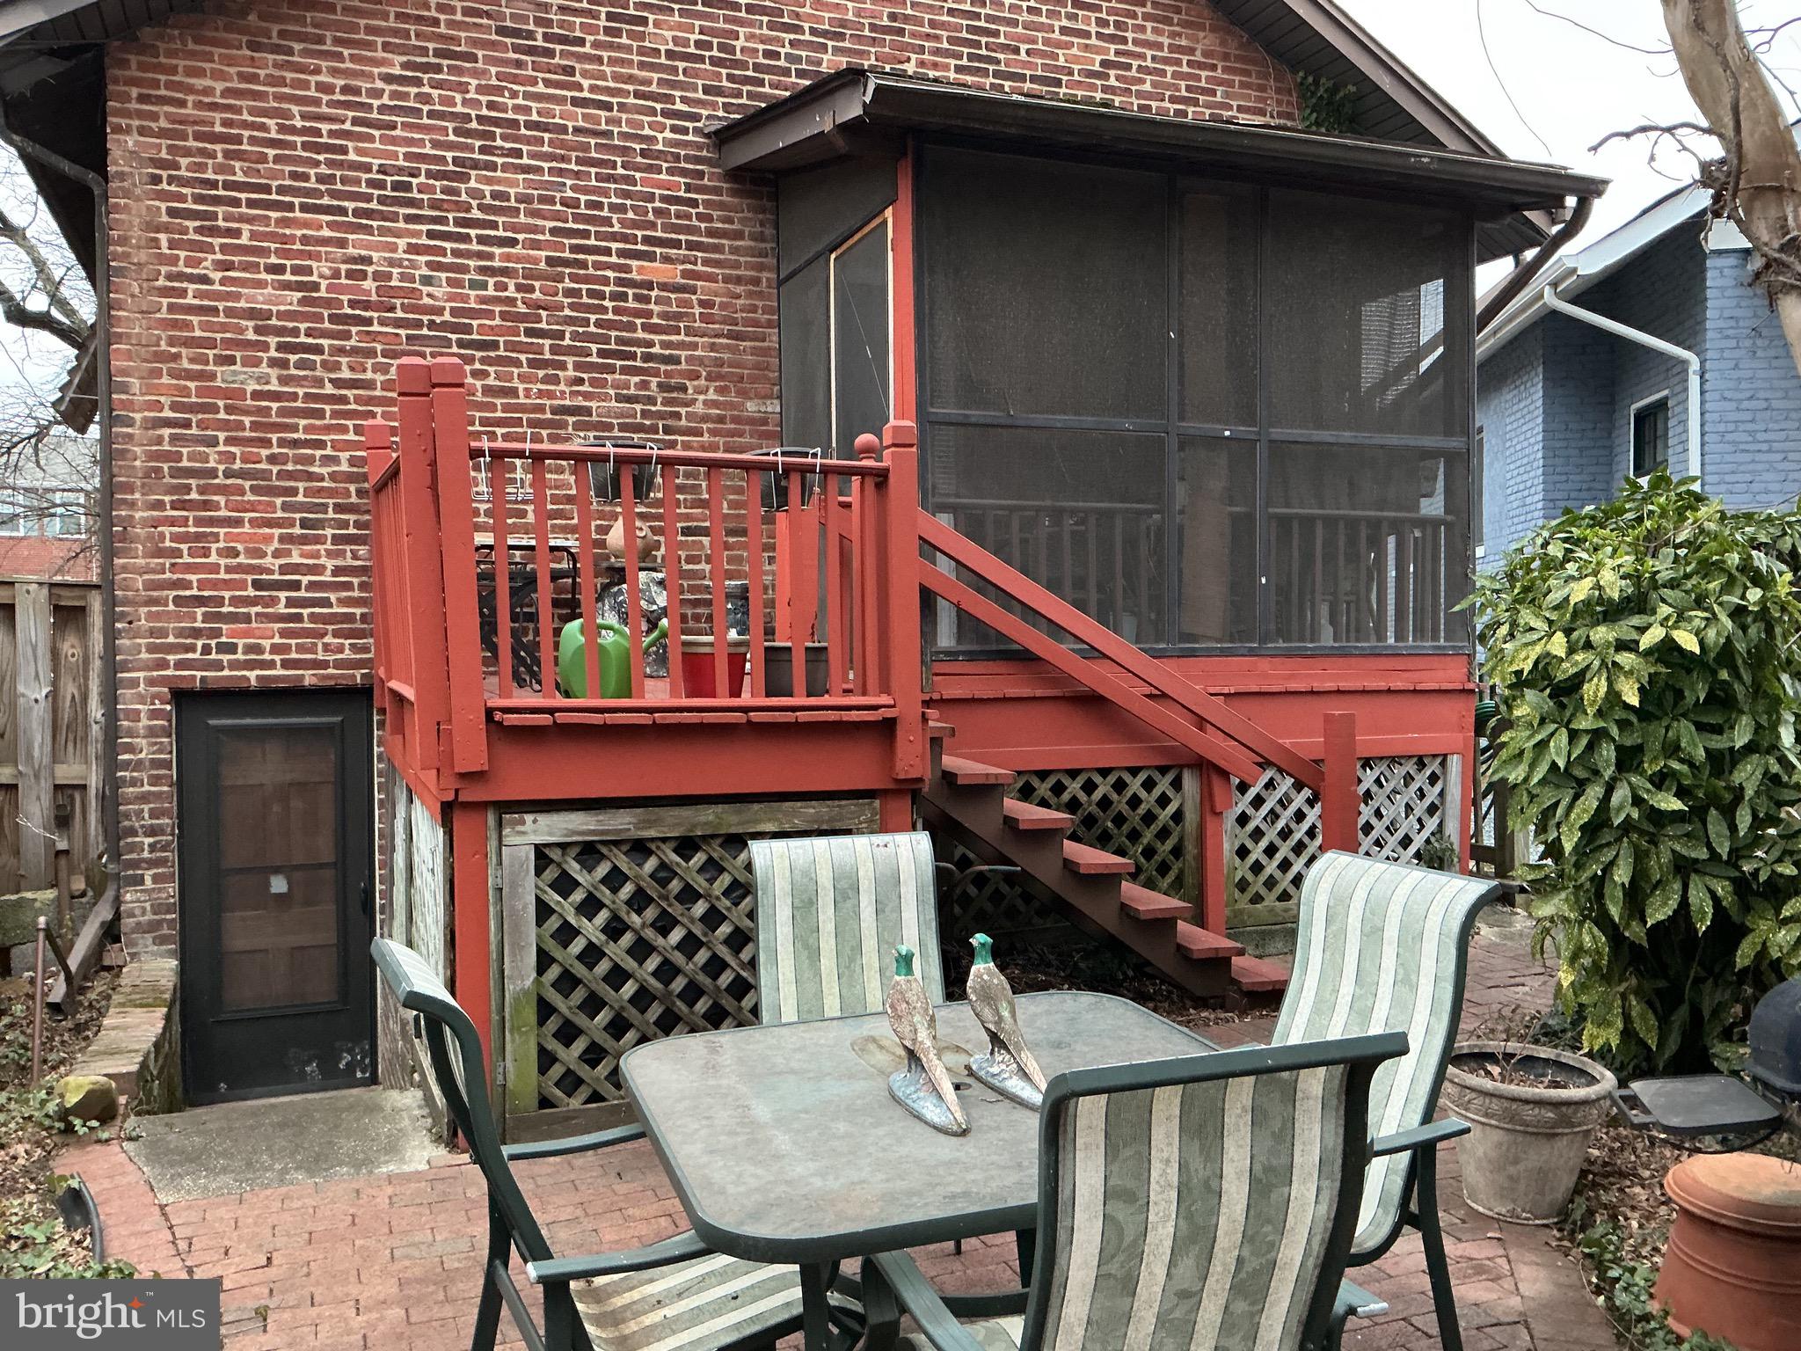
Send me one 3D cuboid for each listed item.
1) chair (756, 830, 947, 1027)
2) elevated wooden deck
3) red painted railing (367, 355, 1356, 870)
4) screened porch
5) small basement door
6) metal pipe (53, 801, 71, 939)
[{"bbox_3d":[-0.017,0.924,3.780,0.590,0.970,0.680,-1,1,-24],"label":"chair"},{"bbox_3d":[0.413,0.179,6.511,4.882,2.187,3.366,-1,1,-21],"label":"elevated wooden deck"},{"bbox_3d":[-0.427,0.092,6.142,3.092,1.993,3.285,-1,1,-21],"label":"red painted railing"},{"bbox_3d":[1.163,-1.460,7.387,3.631,2.746,2.237,-1,1,-21],"label":"screened porch"},{"bbox_3d":[-2.901,1.012,7.057,0.852,1.899,0.081,-1,1,-21],"label":"small basement door"},{"bbox_3d":[-3.684,0.894,6.656,0.065,0.704,0.065,-1,1,-21],"label":"metal pipe"}]

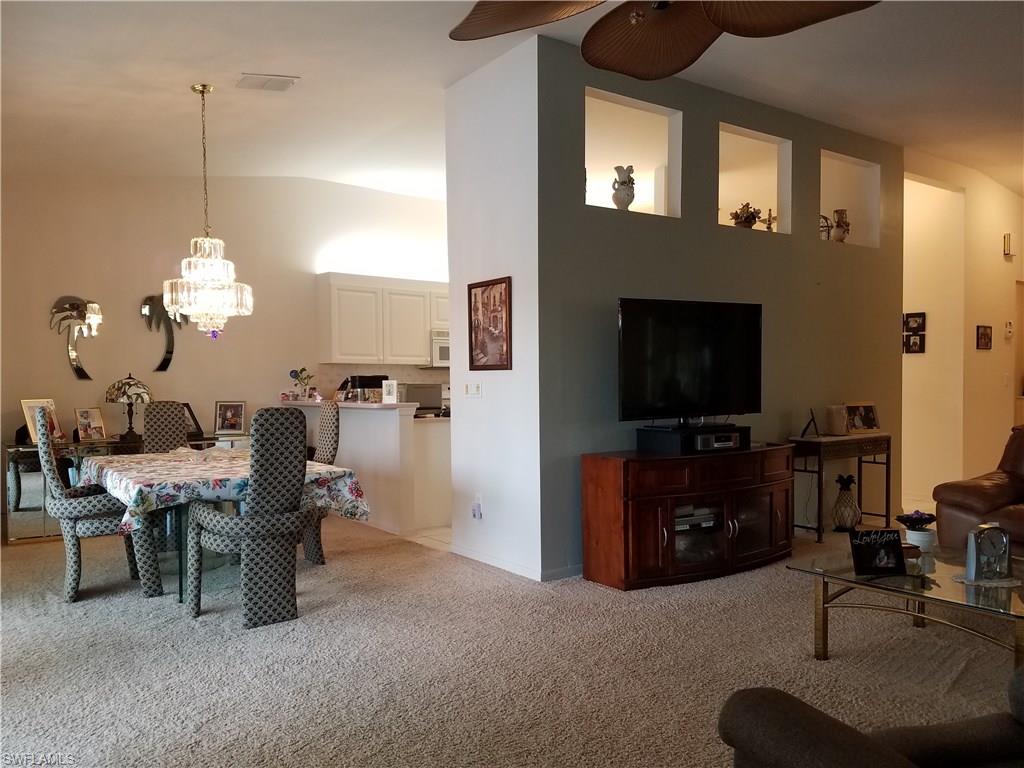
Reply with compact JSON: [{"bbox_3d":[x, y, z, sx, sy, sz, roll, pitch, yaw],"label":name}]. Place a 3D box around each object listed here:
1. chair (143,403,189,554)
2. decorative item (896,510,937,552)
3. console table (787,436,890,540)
[{"bbox_3d":[-2.308,0.668,5.340,0.558,1.103,0.616,-1,1,-35],"label":"chair"},{"bbox_3d":[2.030,0.733,3.847,0.180,0.200,0.180,-1,1,-34],"label":"decorative item"},{"bbox_3d":[2.628,0.810,6.162,1.000,0.760,0.350,-1,1,-34],"label":"console table"}]

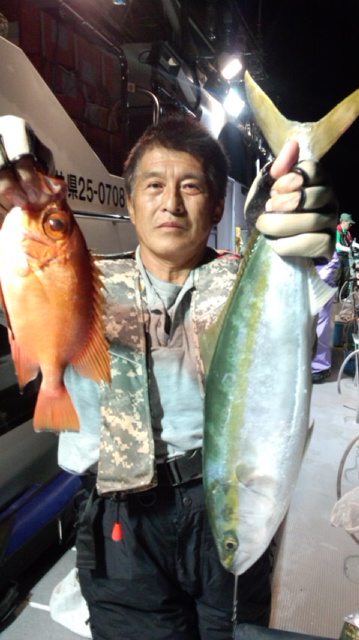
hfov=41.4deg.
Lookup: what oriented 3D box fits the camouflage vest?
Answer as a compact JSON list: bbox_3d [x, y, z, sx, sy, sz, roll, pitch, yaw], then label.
[{"bbox_3d":[-0.012,0.092,0.960,0.330,0.455,0.240,0,11,0],"label":"camouflage vest"}]

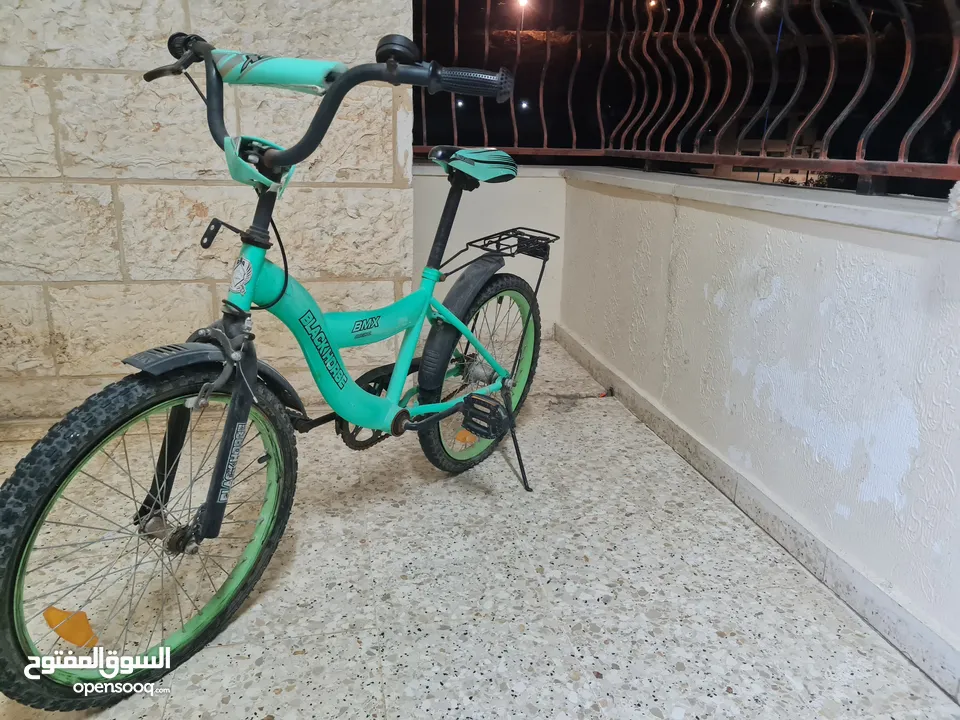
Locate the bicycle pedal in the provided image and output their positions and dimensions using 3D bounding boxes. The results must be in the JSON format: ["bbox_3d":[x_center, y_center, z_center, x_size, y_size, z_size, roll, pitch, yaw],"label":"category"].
[{"bbox_3d":[0.011,0.118,1.496,0.092,0.072,0.027,19,29,26],"label":"bicycle pedal"}]

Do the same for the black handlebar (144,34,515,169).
[{"bbox_3d":[-0.256,-0.351,0.982,0.610,0.190,0.150,19,23,26],"label":"black handlebar"}]

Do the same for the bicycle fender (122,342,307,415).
[{"bbox_3d":[-0.357,0.041,1.045,0.064,0.190,0.305,19,23,26],"label":"bicycle fender"}]

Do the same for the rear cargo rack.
[{"bbox_3d":[0.039,-0.242,1.620,0.115,0.080,0.430,19,23,26],"label":"rear cargo rack"}]

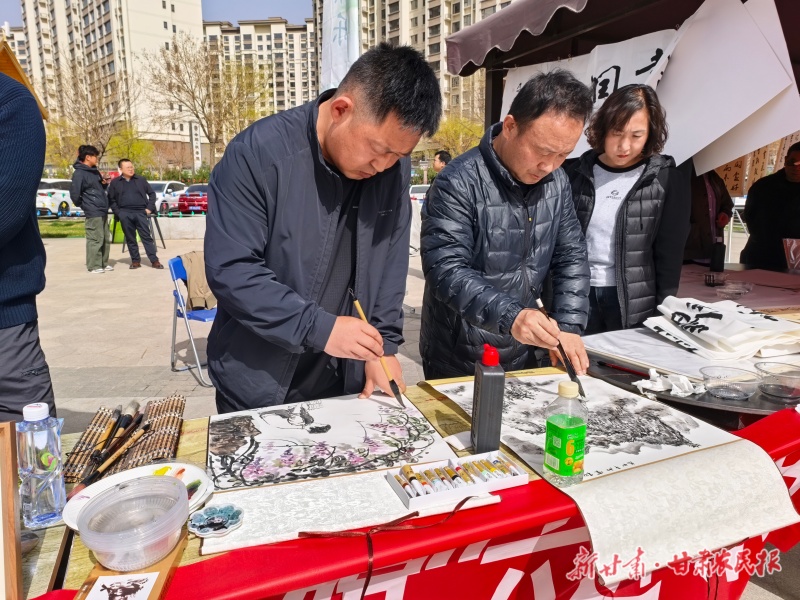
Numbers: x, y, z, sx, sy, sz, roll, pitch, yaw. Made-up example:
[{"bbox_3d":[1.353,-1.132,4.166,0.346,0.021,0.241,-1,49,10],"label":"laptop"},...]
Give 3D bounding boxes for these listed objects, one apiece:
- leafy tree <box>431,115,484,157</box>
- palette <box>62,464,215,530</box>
[{"bbox_3d":[3.635,-7.448,30.662,4.600,5.900,4.400,0,10,0],"label":"leafy tree"},{"bbox_3d":[-0.380,0.293,0.820,0.200,0.020,0.200,0,10,0],"label":"palette"}]

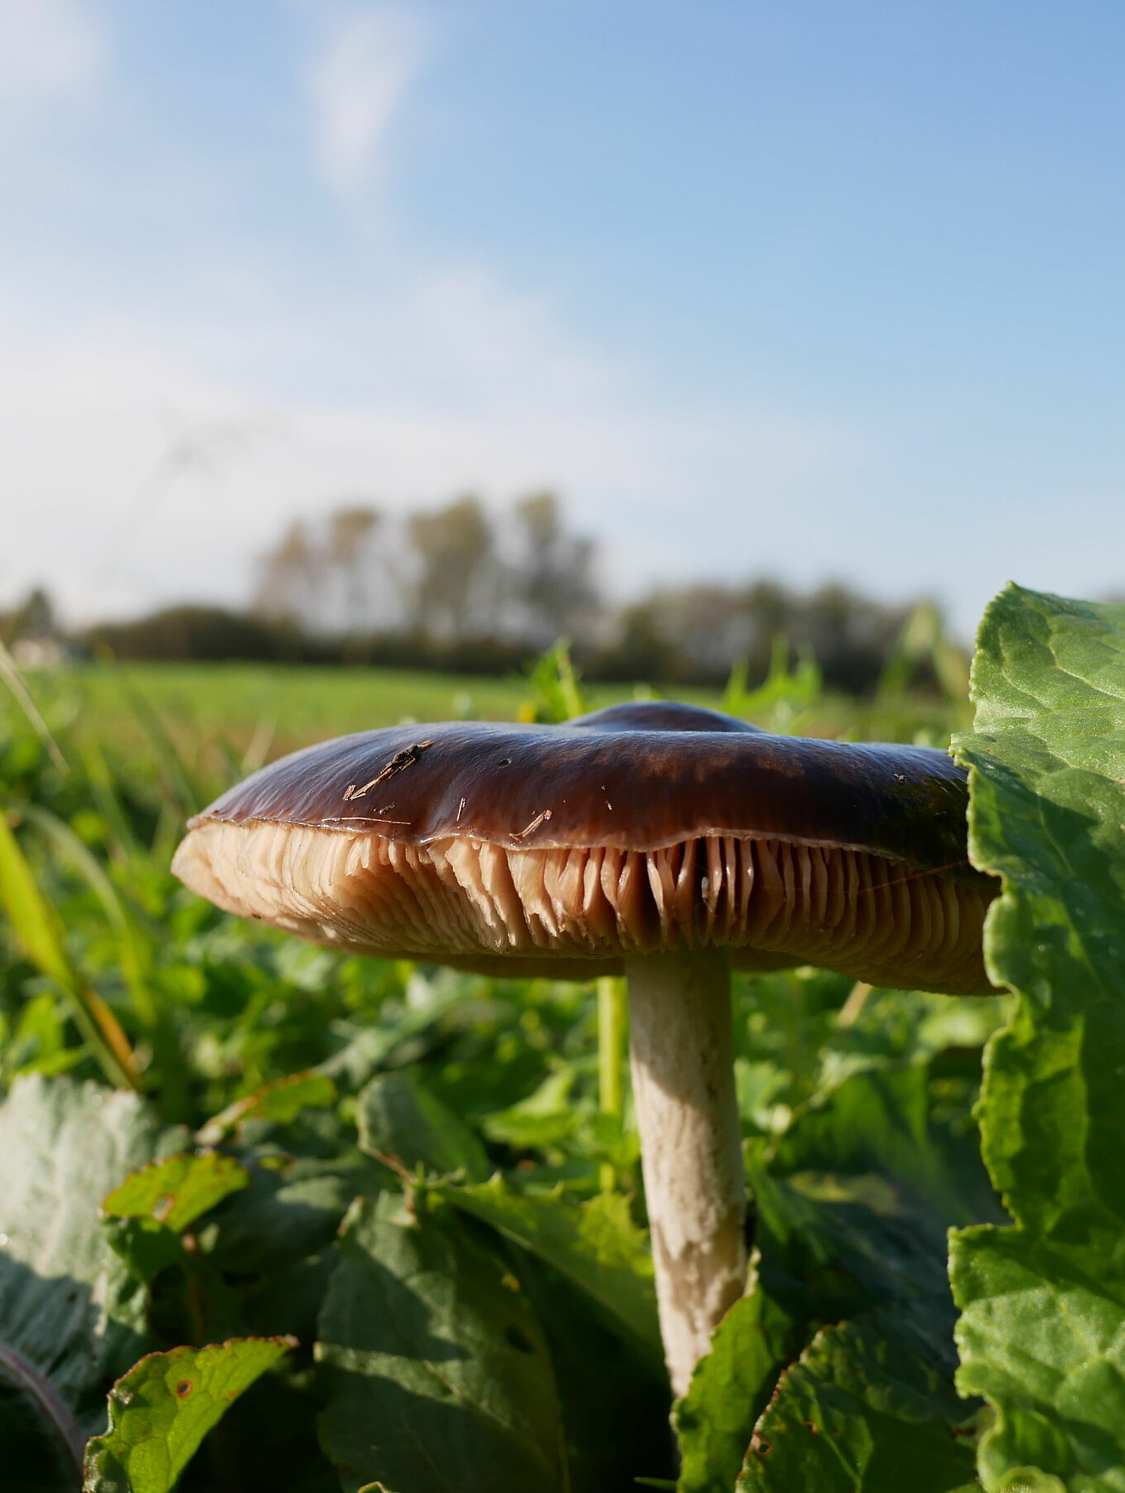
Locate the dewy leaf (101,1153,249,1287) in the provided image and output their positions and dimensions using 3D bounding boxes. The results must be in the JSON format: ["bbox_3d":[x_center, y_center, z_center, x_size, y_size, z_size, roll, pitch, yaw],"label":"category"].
[{"bbox_3d":[-0.063,0.077,0.280,0.024,0.021,0.020,2,2,0],"label":"dewy leaf"}]

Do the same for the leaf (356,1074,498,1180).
[{"bbox_3d":[-0.025,0.069,0.315,0.026,0.020,0.020,2,2,0],"label":"leaf"}]

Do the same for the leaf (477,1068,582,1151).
[{"bbox_3d":[-0.007,0.078,0.370,0.023,0.016,0.020,2,2,0],"label":"leaf"}]

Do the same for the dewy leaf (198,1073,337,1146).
[{"bbox_3d":[-0.055,0.067,0.320,0.026,0.013,0.018,2,2,0],"label":"dewy leaf"}]

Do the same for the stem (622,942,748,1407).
[{"bbox_3d":[0.020,0.064,0.250,0.015,0.070,0.015,-5,2,0],"label":"stem"}]

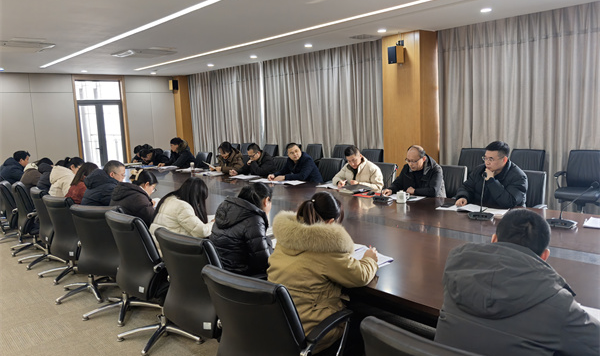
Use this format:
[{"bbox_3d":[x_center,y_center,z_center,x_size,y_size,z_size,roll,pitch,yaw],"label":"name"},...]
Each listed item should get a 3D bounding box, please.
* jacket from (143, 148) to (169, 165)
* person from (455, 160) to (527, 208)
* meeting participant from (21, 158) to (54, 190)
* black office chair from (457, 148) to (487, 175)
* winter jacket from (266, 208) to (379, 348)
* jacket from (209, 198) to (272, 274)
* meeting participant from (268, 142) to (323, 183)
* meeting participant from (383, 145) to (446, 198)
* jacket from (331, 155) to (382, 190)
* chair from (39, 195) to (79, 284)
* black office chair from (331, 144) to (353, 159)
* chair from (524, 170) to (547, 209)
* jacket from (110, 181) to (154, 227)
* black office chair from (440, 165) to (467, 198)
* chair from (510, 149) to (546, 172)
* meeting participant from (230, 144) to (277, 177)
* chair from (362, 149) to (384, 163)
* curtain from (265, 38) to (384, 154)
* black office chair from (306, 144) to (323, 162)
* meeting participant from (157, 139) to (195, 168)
[{"bbox_3d":[-2.977,-0.342,9.765,0.550,0.600,0.580,-9,10,-42],"label":"jacket"},{"bbox_3d":[1.838,0.308,4.454,0.850,1.300,0.620,-9,10,-39],"label":"person"},{"bbox_3d":[-3.528,0.317,6.590,0.570,1.190,0.820,5,11,44],"label":"meeting participant"},{"bbox_3d":[2.631,0.058,7.287,0.650,0.970,0.620,-9,10,-42],"label":"black office chair"},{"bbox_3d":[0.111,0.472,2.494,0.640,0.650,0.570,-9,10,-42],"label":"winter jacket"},{"bbox_3d":[-0.373,0.430,2.856,0.470,0.610,0.450,3,10,35],"label":"jacket"},{"bbox_3d":[0.049,0.165,6.023,0.720,1.240,0.570,-8,9,-35],"label":"meeting participant"},{"bbox_3d":[1.276,0.271,5.069,0.850,1.260,0.620,-9,10,-42],"label":"meeting participant"},{"bbox_3d":[0.638,0.041,5.287,0.550,0.590,0.450,3,10,35],"label":"jacket"},{"bbox_3d":[-2.081,0.613,4.514,0.620,0.955,0.630,3,10,35],"label":"chair"},{"bbox_3d":[0.767,-0.149,9.403,0.610,0.960,0.660,4,10,39],"label":"black office chair"},{"bbox_3d":[2.079,0.424,4.649,0.660,0.960,0.610,-9,10,-42],"label":"chair"},{"bbox_3d":[-1.406,0.336,3.967,0.470,0.590,0.450,3,10,37],"label":"jacket"},{"bbox_3d":[1.496,0.381,5.266,0.640,0.970,0.580,-9,10,-42],"label":"black office chair"},{"bbox_3d":[3.020,0.124,6.364,0.630,0.955,0.620,-10,11,-44],"label":"chair"},{"bbox_3d":[-0.667,0.079,7.212,0.850,1.240,0.620,-9,10,-42],"label":"meeting participant"},{"bbox_3d":[1.073,0.040,7.643,0.620,0.955,0.630,5,11,43],"label":"chair"},{"bbox_3d":[0.470,-1.270,10.364,0.200,2.930,3.650,-9,10,-42],"label":"curtain"},{"bbox_3d":[0.151,-0.212,10.083,0.610,0.960,0.660,4,10,41],"label":"black office chair"},{"bbox_3d":[-2.204,-0.106,8.844,0.800,1.270,0.570,-7,9,-32],"label":"meeting participant"}]

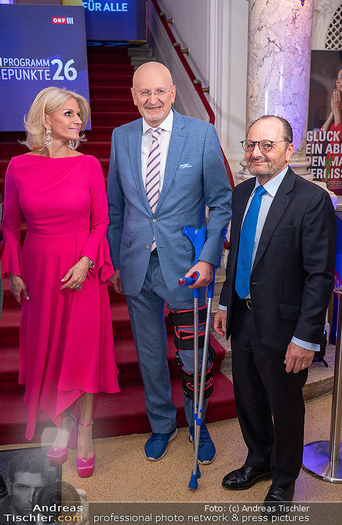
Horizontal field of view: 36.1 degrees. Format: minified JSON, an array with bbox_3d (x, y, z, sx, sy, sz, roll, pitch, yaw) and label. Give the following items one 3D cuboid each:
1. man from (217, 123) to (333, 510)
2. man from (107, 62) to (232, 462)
[{"bbox_3d":[0.438,0.223,2.288,0.540,1.660,0.370,10,16,44],"label":"man"},{"bbox_3d":[-0.005,0.053,2.542,0.560,1.910,0.420,4,18,17],"label":"man"}]

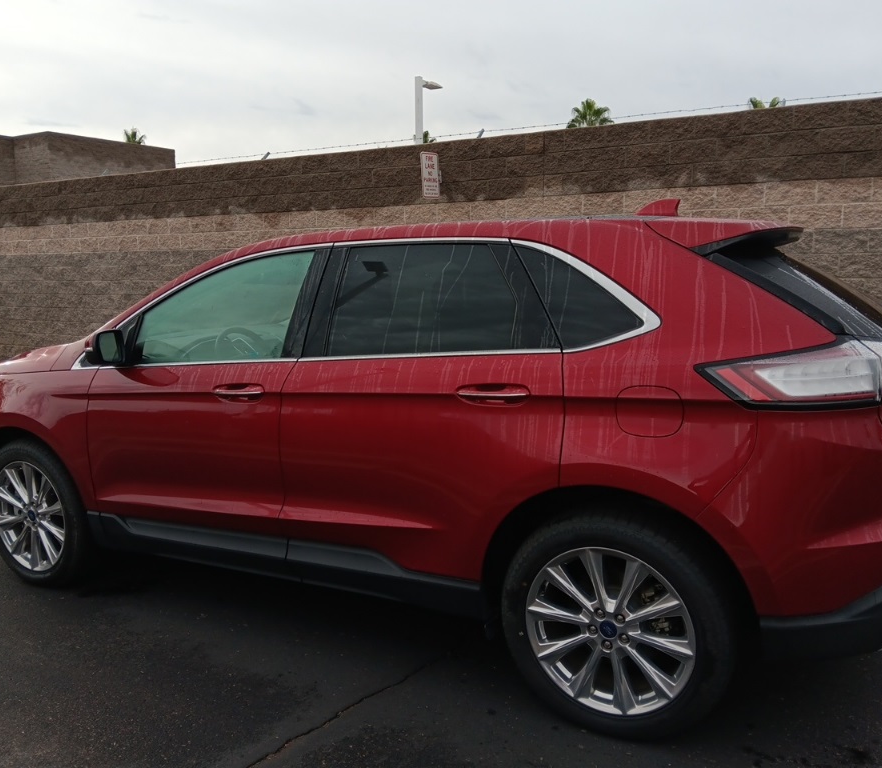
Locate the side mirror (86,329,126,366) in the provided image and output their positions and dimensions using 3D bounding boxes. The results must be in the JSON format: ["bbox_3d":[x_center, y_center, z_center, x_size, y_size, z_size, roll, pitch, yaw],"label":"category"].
[{"bbox_3d":[-1.414,-0.154,3.255,0.125,0.165,0.205,3,9,28],"label":"side mirror"}]

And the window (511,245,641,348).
[{"bbox_3d":[0.439,-0.292,2.528,0.480,0.385,0.050,2,-16,24],"label":"window"}]

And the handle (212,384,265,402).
[{"bbox_3d":[-0.784,0.029,2.998,0.255,0.060,0.055,3,9,28],"label":"handle"}]

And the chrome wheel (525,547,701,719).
[{"bbox_3d":[0.563,0.771,2.498,0.537,0.537,0.190,3,9,28],"label":"chrome wheel"}]

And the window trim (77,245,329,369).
[{"bbox_3d":[-1.061,-0.311,3.308,1.380,0.560,0.070,3,-15,29],"label":"window trim"}]

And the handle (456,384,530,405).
[{"bbox_3d":[0.171,0.032,2.493,0.255,0.060,0.055,3,9,28],"label":"handle"}]

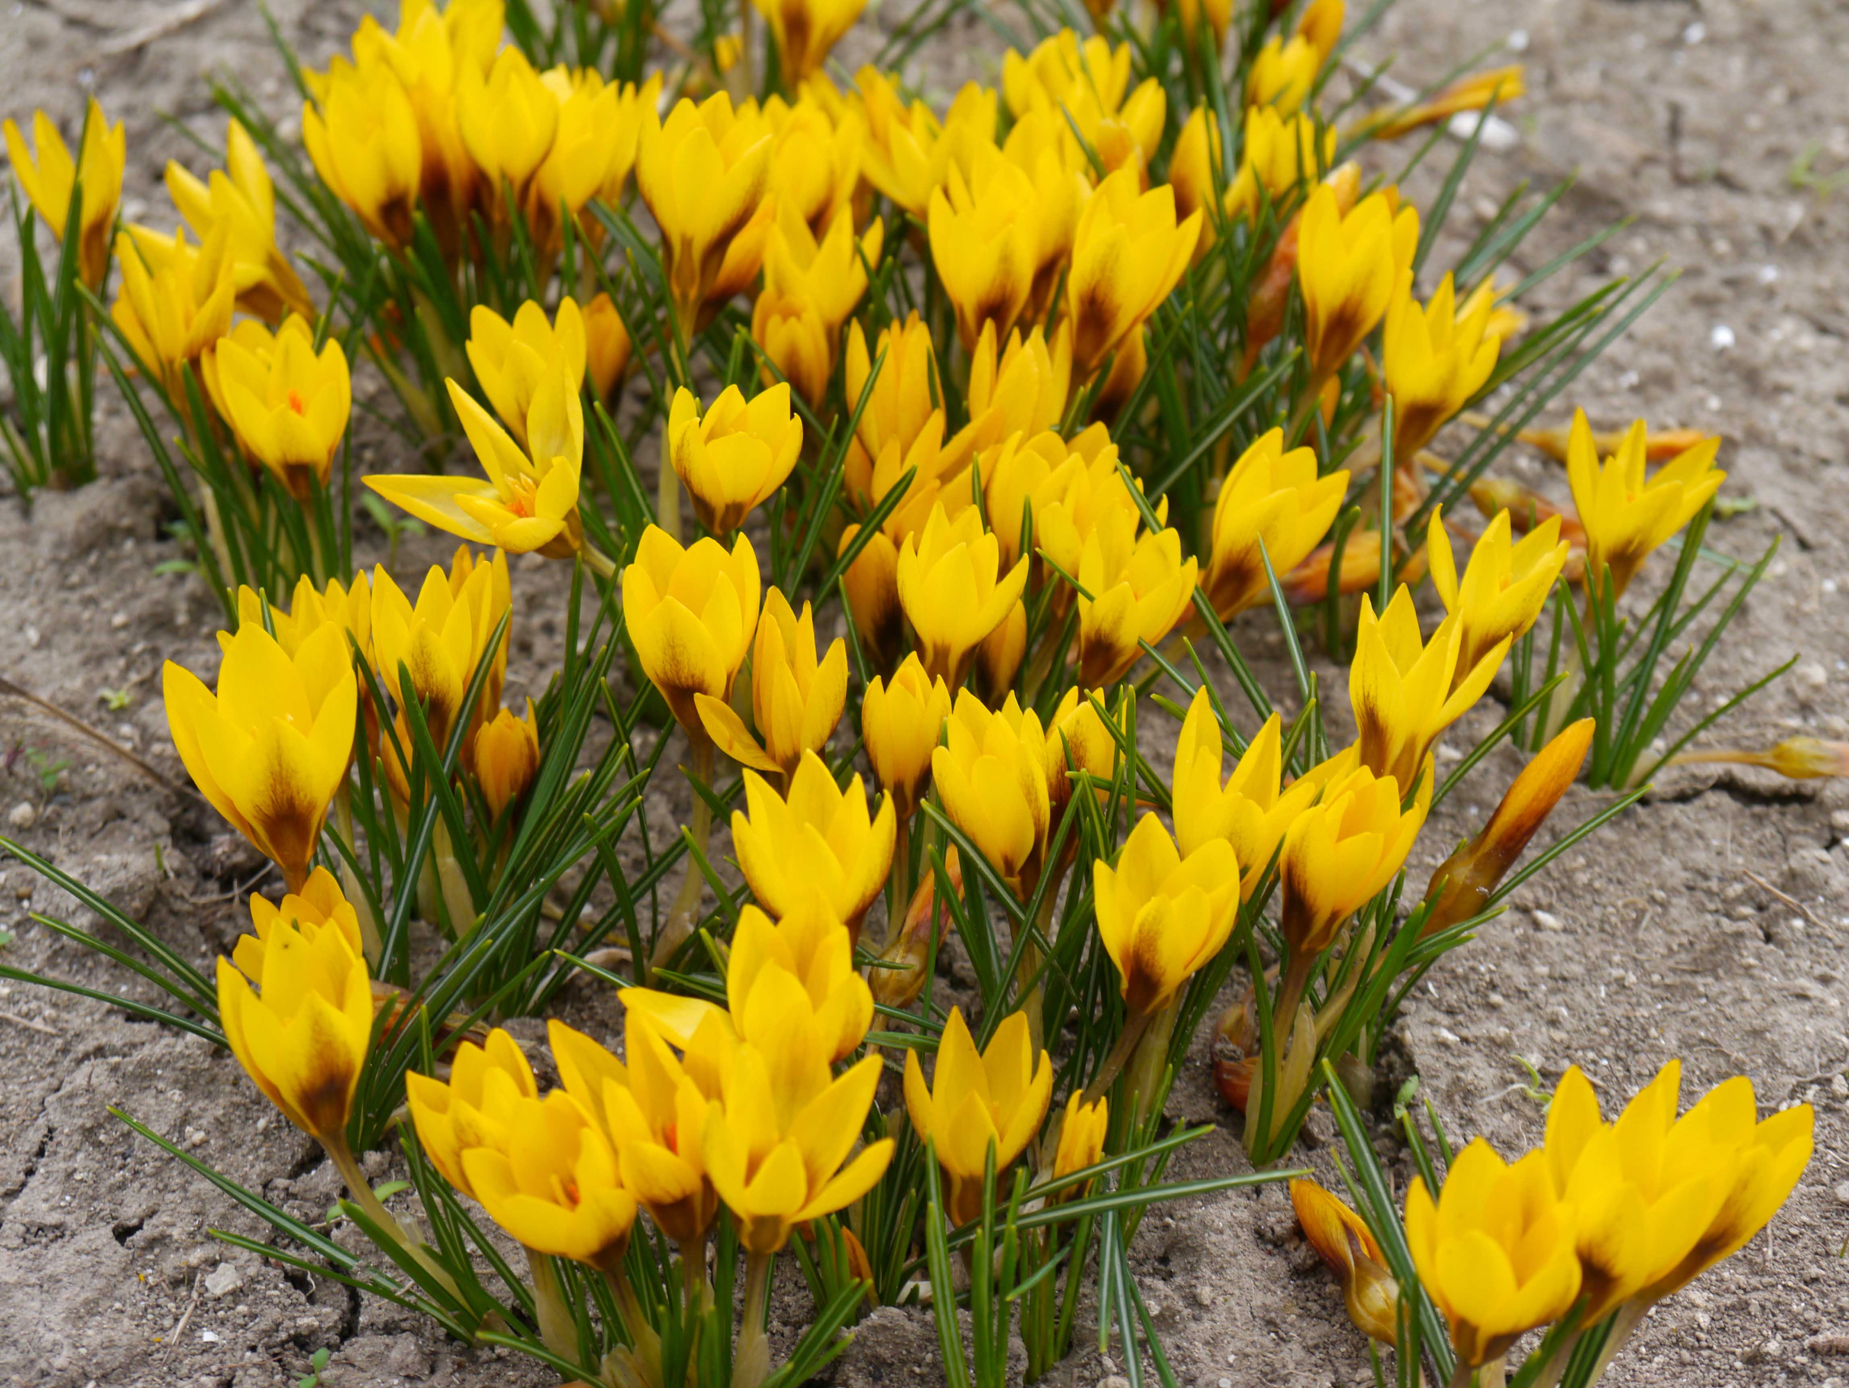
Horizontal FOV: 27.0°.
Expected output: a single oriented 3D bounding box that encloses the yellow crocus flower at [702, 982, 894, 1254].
[{"bbox_3d":[-0.023,0.072,0.625,0.030,0.047,0.029,6,36,-5],"label":"yellow crocus flower"}]

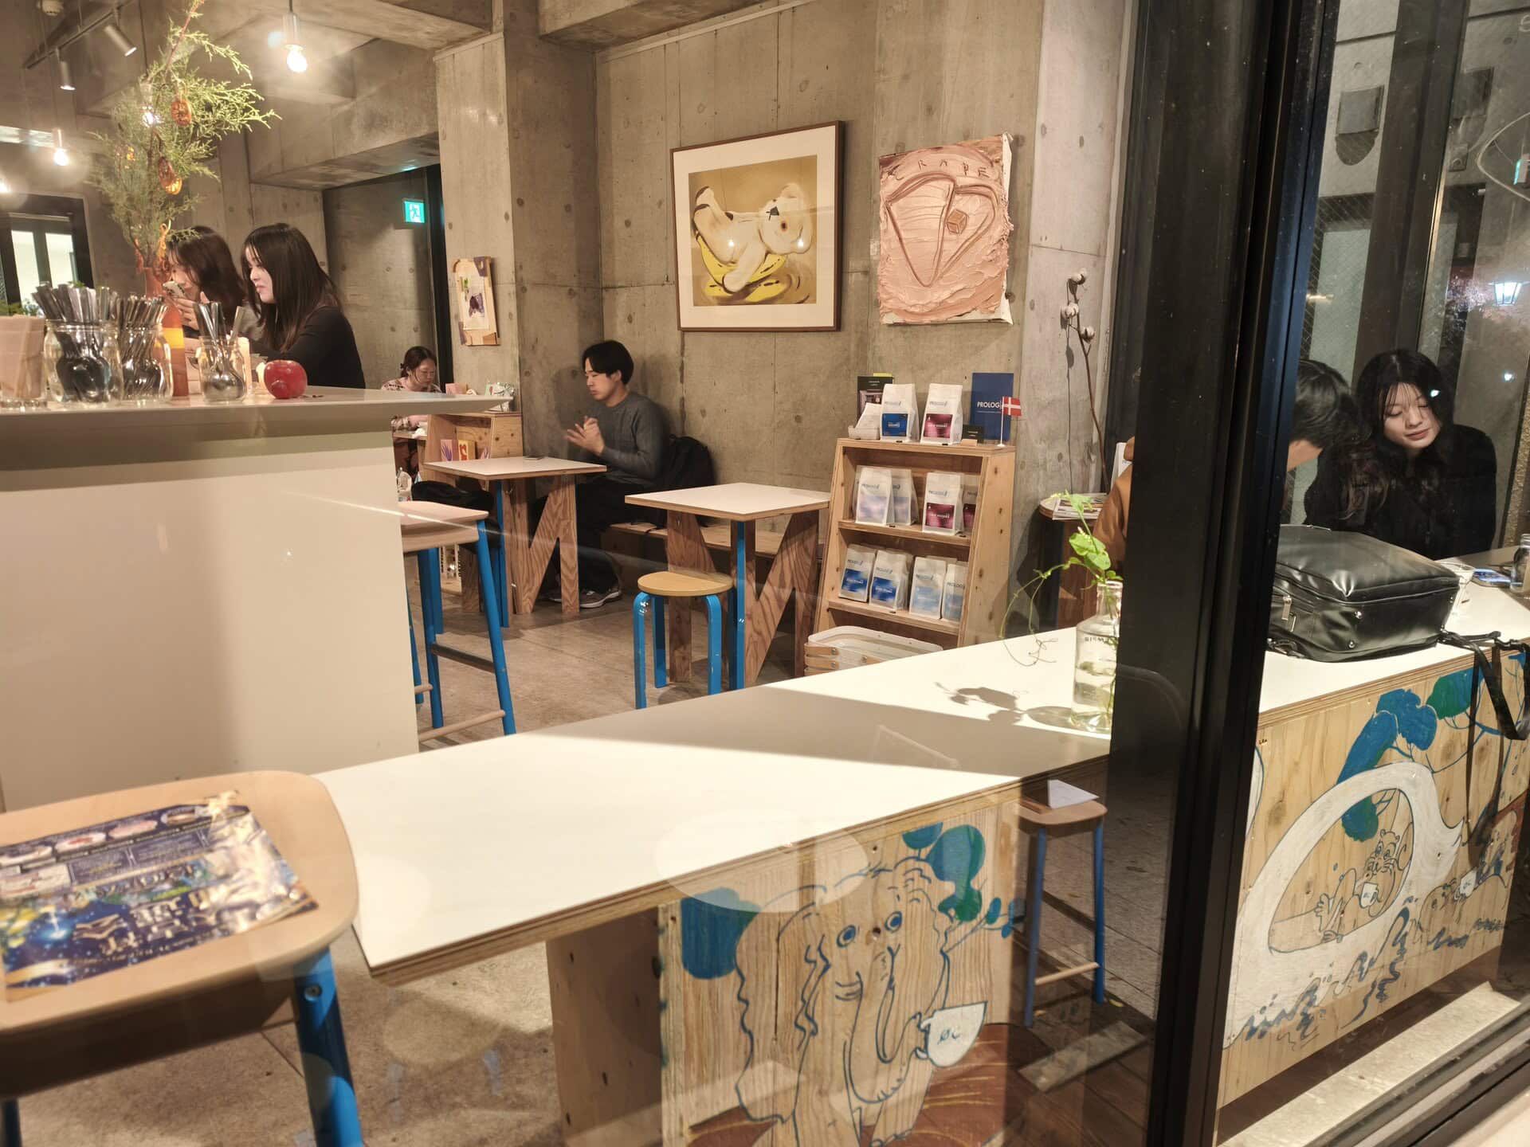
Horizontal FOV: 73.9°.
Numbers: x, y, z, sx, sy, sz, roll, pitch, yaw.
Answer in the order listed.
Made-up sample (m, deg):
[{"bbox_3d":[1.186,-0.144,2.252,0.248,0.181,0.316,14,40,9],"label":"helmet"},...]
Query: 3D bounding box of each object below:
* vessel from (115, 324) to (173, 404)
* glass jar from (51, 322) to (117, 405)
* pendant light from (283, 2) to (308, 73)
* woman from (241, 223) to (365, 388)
[{"bbox_3d":[-1.159,-0.389,1.890,0.106,0.142,0.106,11,16,41],"label":"vessel"},{"bbox_3d":[-1.199,-0.370,1.790,0.112,0.142,0.112,11,16,41],"label":"glass jar"},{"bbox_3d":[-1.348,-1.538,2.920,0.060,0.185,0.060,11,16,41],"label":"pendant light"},{"bbox_3d":[-1.447,-0.442,3.179,0.650,1.250,0.470,-9,15,-37],"label":"woman"}]

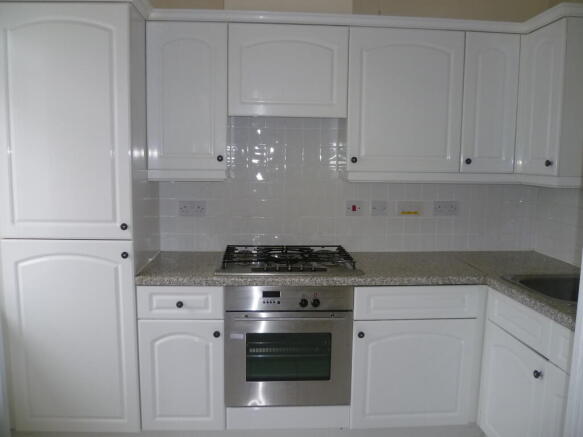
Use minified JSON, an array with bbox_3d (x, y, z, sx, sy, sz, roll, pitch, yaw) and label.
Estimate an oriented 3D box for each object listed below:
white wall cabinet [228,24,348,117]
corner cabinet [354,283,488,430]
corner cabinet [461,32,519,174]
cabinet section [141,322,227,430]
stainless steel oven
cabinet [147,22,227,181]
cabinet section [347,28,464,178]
[{"bbox_3d":[-0.025,-0.750,2.507,0.607,0.447,0.304,0,7,-3],"label":"white wall cabinet"},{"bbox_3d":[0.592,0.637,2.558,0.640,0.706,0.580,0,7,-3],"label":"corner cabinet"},{"bbox_3d":[1.018,-0.609,2.586,0.291,0.717,0.304,0,7,-3],"label":"corner cabinet"},{"bbox_3d":[-0.524,0.713,2.490,0.401,0.553,0.540,0,7,-3],"label":"cabinet section"},{"bbox_3d":[-0.026,0.576,2.504,0.602,0.590,0.560,0,7,-3],"label":"stainless steel oven"},{"bbox_3d":[-0.526,-0.597,2.495,0.395,0.762,0.304,0,7,-3],"label":"cabinet"},{"bbox_3d":[0.576,-0.610,2.558,0.595,0.730,0.320,0,7,-3],"label":"cabinet section"}]

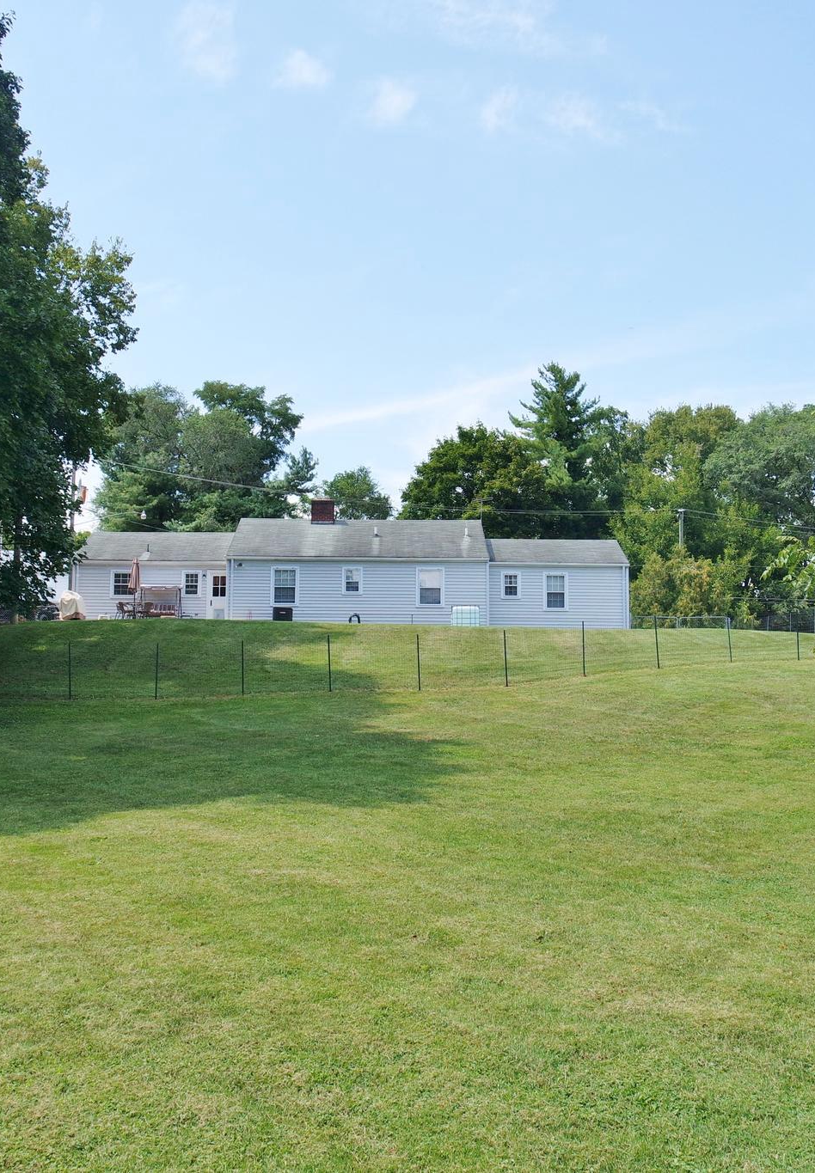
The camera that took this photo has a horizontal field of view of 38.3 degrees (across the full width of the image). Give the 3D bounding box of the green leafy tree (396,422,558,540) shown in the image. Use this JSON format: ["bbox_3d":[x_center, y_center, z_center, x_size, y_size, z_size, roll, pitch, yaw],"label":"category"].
[{"bbox_3d":[4.071,-3.231,69.586,9.270,12.770,9.270,0,-4,-1],"label":"green leafy tree"}]

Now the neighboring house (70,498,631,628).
[{"bbox_3d":[-2.380,-0.947,51.546,22.810,5.800,8.300,0,-4,-1],"label":"neighboring house"}]

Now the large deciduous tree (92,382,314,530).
[{"bbox_3d":[-13.008,-4.726,73.478,14.230,16.080,14.230,0,-4,-1],"label":"large deciduous tree"}]

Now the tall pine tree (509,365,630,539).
[{"bbox_3d":[10.788,-5.572,77.399,8.230,18.520,8.230,0,-4,-1],"label":"tall pine tree"}]

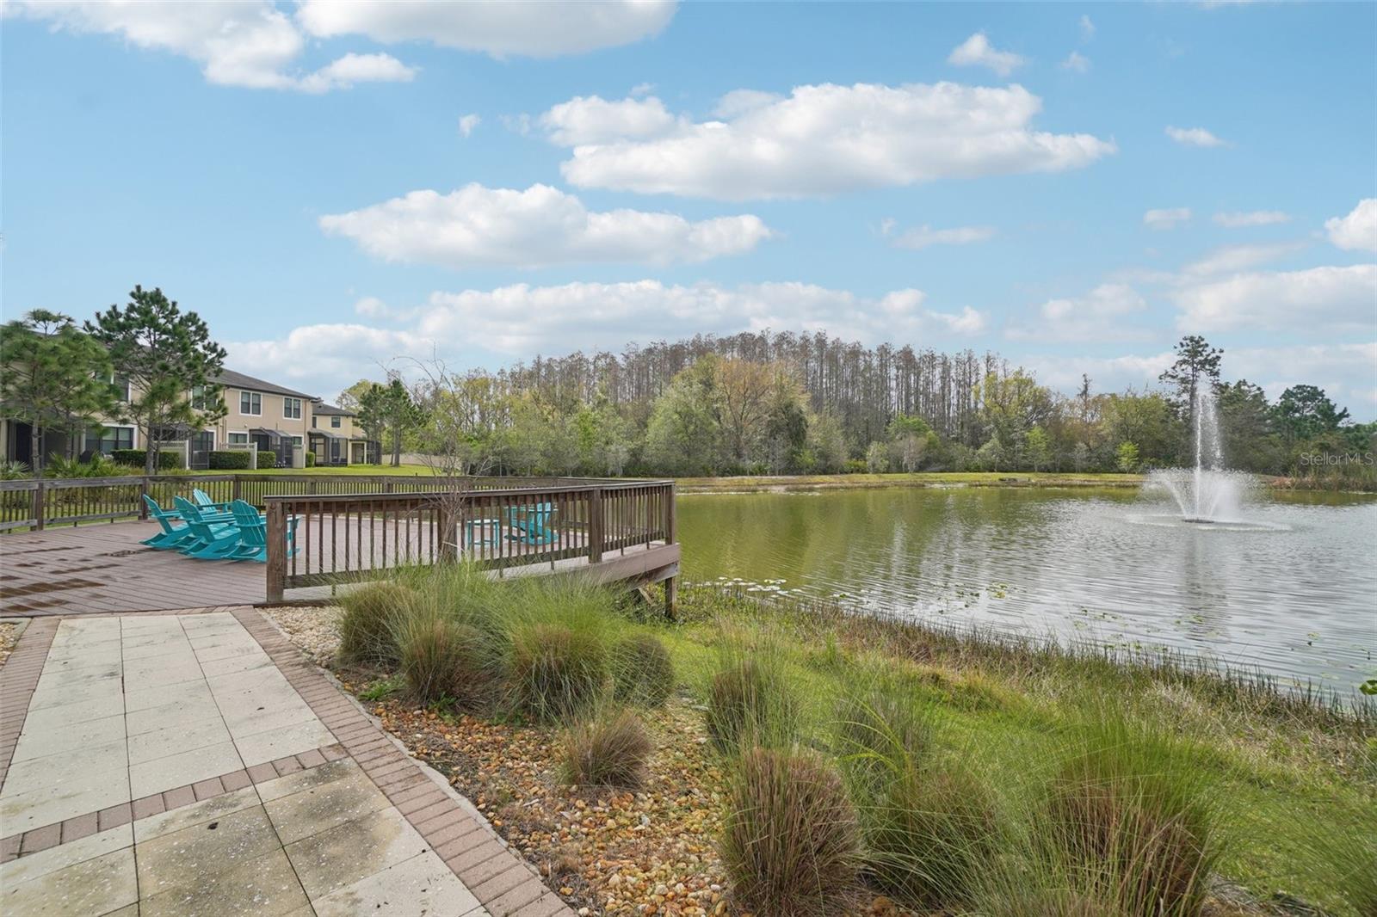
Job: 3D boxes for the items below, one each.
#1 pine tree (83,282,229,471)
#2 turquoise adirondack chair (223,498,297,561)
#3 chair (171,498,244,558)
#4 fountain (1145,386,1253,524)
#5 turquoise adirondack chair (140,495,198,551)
[{"bbox_3d":[-24.600,-3.500,26.500,4.900,8.900,4.900,0,-1,-43],"label":"pine tree"},{"bbox_3d":[-6.330,1.059,8.600,0.730,0.910,0.800,0,0,15],"label":"turquoise adirondack chair"},{"bbox_3d":[-7.380,1.062,8.900,0.730,0.910,0.800,0,-1,33],"label":"chair"},{"bbox_3d":[26.250,-0.220,29.500,4.400,7.100,4.400,0,-1,42],"label":"fountain"},{"bbox_3d":[-8.980,1.070,10.030,0.730,0.910,0.800,0,-1,36],"label":"turquoise adirondack chair"}]

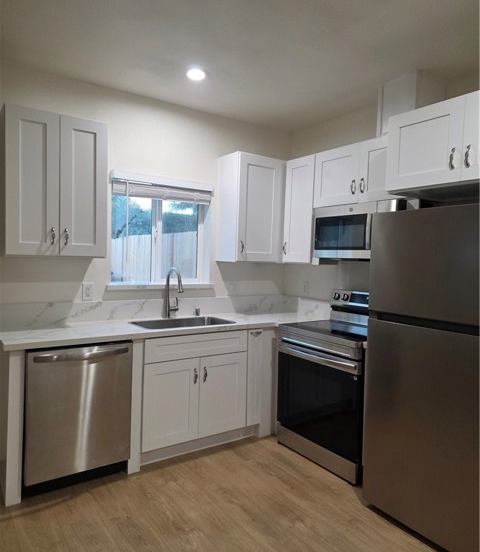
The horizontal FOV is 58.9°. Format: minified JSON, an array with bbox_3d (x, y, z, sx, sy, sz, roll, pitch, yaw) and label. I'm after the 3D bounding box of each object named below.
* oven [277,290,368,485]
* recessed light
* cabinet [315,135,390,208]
[{"bbox_3d":[0.773,0.732,3.153,0.717,1.193,0.765,0,3,-35],"label":"oven"},{"bbox_3d":[-0.299,-1.387,2.940,0.135,0.025,0.135,2,2,0],"label":"recessed light"},{"bbox_3d":[1.010,-0.756,3.229,0.327,0.452,0.909,0,3,-35],"label":"cabinet"}]

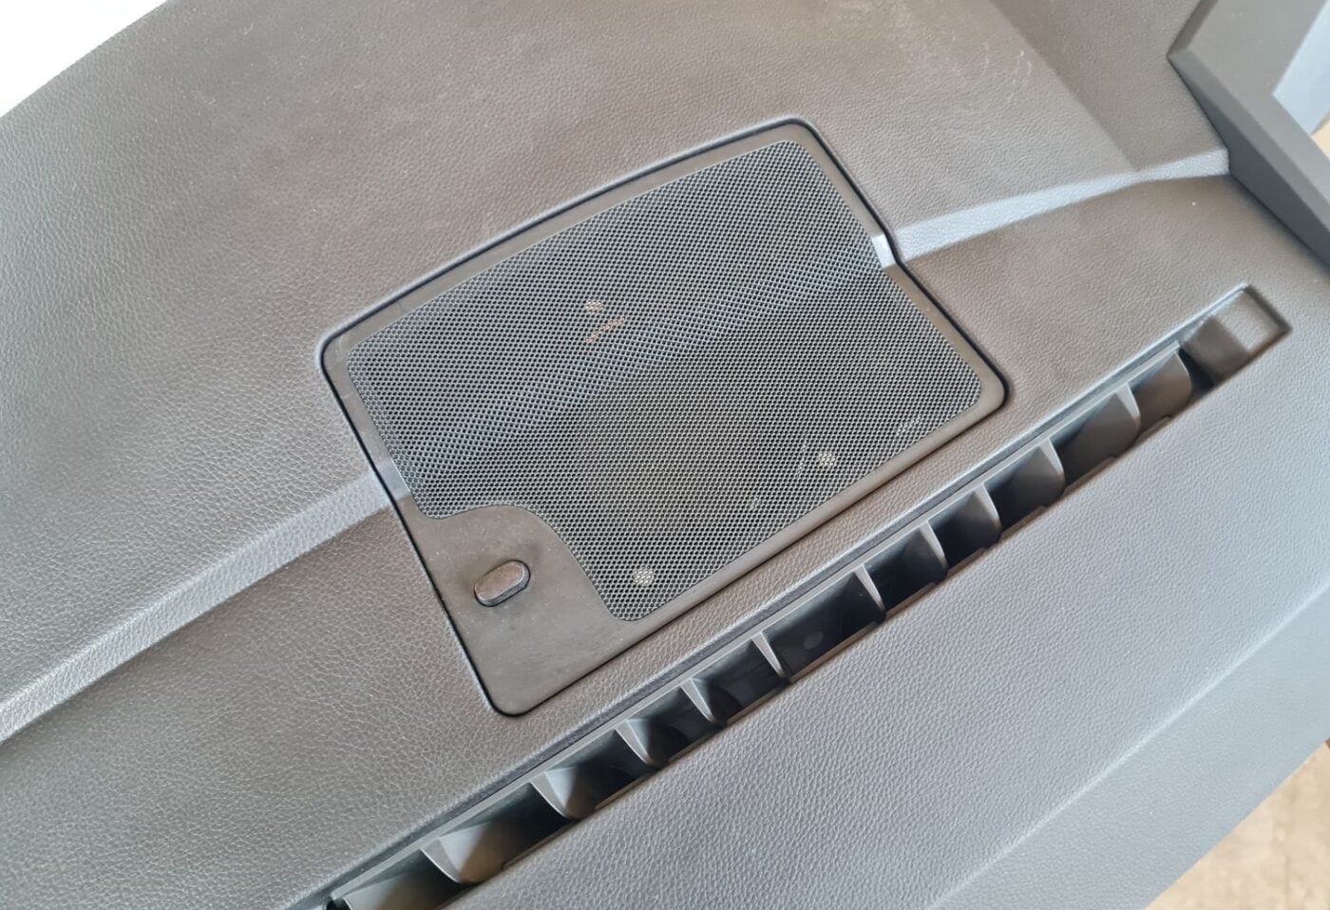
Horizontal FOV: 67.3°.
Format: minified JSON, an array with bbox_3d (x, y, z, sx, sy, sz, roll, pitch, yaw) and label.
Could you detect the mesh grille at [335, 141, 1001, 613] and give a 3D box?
[{"bbox_3d":[0.005,-0.032,0.400,0.227,0.021,0.147,-31,81,-12],"label":"mesh grille"}]

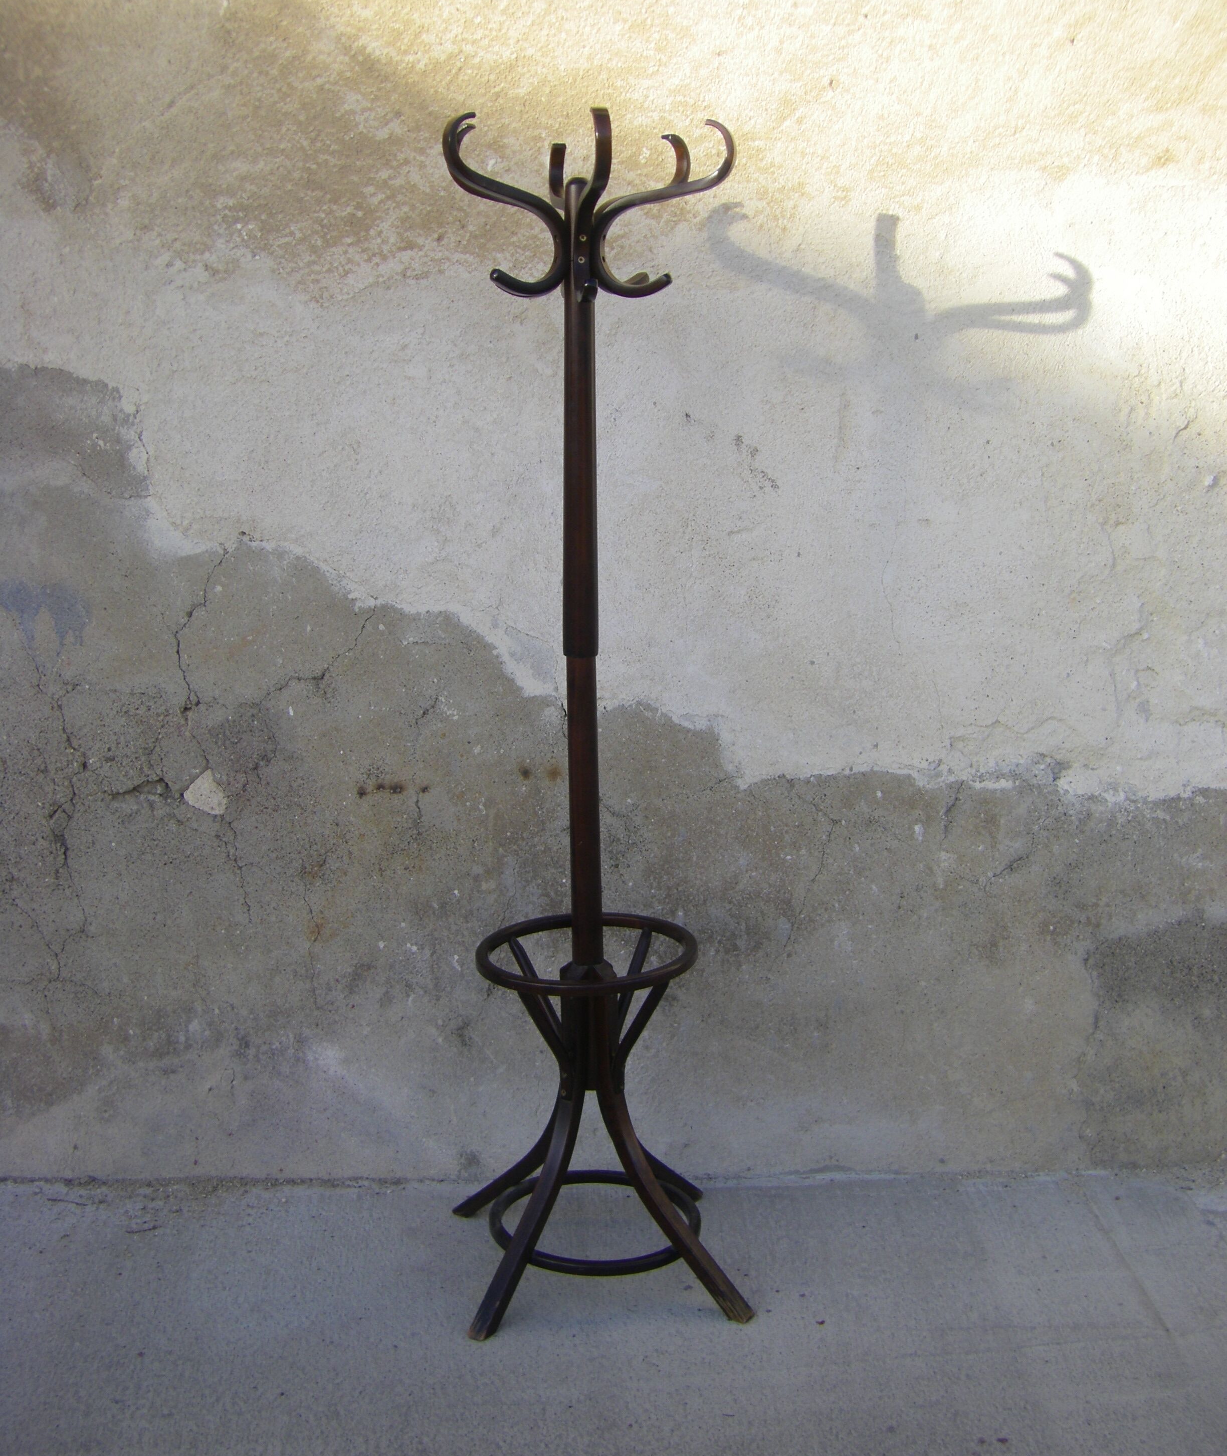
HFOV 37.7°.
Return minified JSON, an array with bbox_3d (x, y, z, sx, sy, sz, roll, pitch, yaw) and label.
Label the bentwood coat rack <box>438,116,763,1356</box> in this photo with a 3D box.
[{"bbox_3d":[-0.045,0.005,2.894,0.470,1.865,0.485,-2,12,-7],"label":"bentwood coat rack"}]

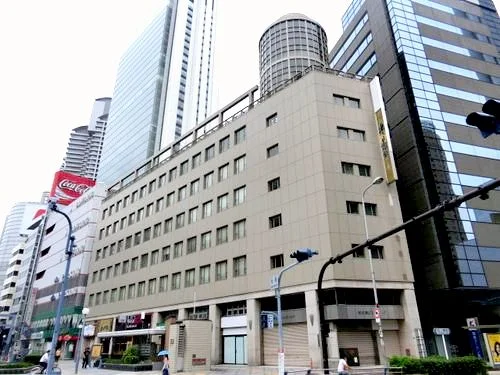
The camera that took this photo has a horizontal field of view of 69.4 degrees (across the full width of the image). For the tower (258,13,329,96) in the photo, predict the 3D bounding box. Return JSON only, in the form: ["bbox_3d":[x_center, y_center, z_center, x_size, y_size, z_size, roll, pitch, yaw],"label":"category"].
[{"bbox_3d":[5.804,-14.470,46.540,8.864,15.000,8.864,-4,-24,8],"label":"tower"}]

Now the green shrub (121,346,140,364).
[{"bbox_3d":[-9.943,13.978,30.045,1.400,1.450,1.350,7,-25,-15],"label":"green shrub"}]

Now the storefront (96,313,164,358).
[{"bbox_3d":[-15.739,18.999,45.409,2.500,5.200,16.300,21,-32,-39],"label":"storefront"}]

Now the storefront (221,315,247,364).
[{"bbox_3d":[-1.255,14.132,33.582,0.600,4.260,4.200,21,-32,-39],"label":"storefront"}]

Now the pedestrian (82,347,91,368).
[{"bbox_3d":[-15.183,15.828,33.527,0.580,1.700,0.420,-3,-24,5],"label":"pedestrian"}]

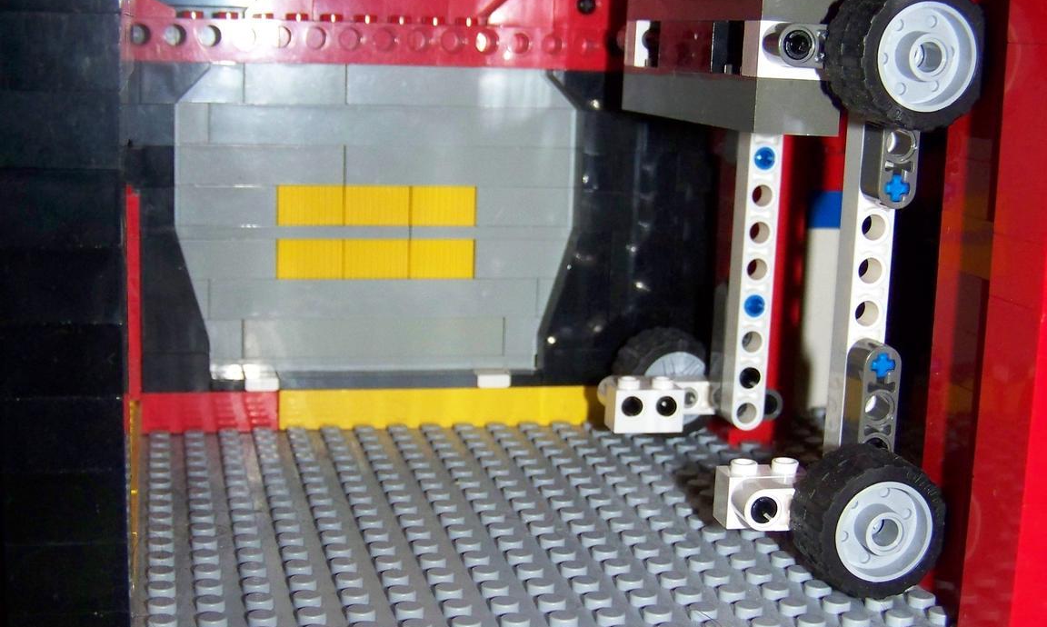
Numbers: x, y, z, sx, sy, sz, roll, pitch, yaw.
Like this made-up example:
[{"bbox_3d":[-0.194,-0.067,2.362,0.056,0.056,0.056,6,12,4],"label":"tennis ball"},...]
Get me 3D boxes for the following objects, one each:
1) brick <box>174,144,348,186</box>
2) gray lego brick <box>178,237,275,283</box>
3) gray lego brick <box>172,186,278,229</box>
[{"bbox_3d":[-0.063,-0.036,0.365,0.040,0.010,0.008,-1,10,-13],"label":"brick"},{"bbox_3d":[-0.071,-0.013,0.367,0.024,0.010,0.008,-1,10,-13],"label":"gray lego brick"},{"bbox_3d":[-0.071,-0.026,0.365,0.024,0.010,0.008,-1,10,-13],"label":"gray lego brick"}]

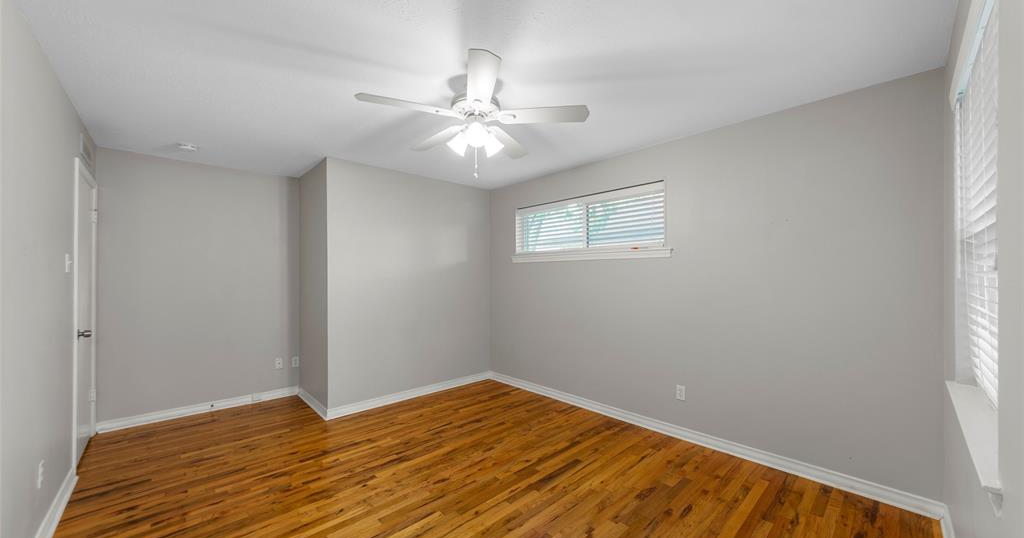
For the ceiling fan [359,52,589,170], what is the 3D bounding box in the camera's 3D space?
[{"bbox_3d":[-0.214,-0.822,2.001,1.300,0.490,1.240,0,-1,-10],"label":"ceiling fan"}]

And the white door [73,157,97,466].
[{"bbox_3d":[-3.241,0.339,2.579,0.060,2.110,0.840,1,-1,-45],"label":"white door"}]

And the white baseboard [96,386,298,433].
[{"bbox_3d":[-2.969,1.357,3.364,1.455,0.095,0.020,0,-1,-39],"label":"white baseboard"}]

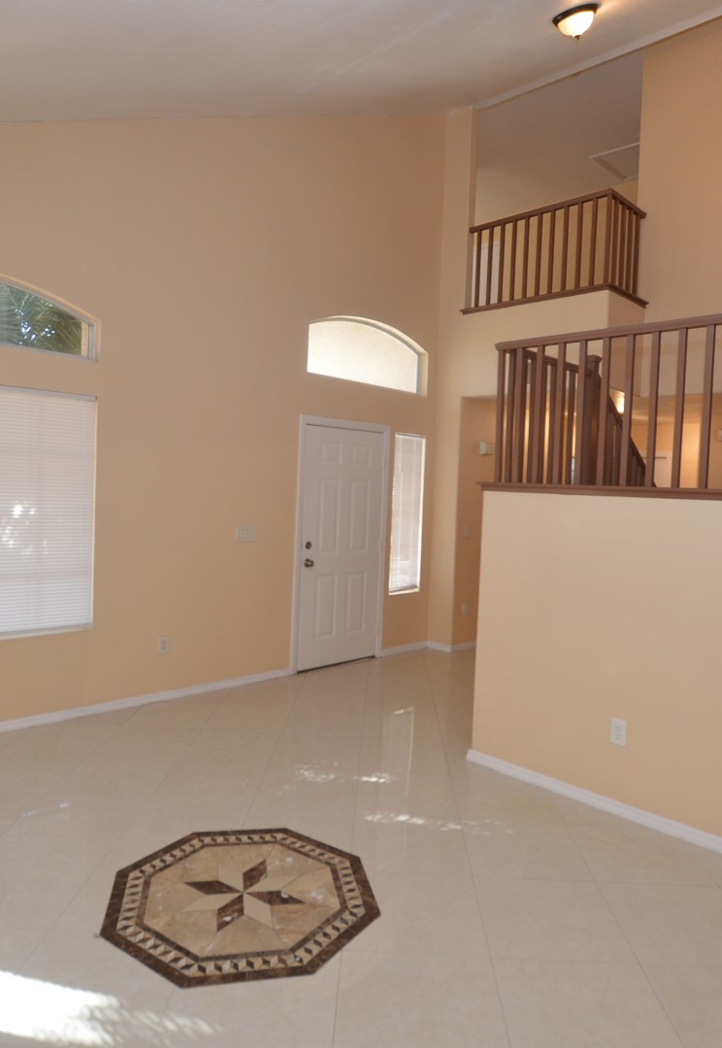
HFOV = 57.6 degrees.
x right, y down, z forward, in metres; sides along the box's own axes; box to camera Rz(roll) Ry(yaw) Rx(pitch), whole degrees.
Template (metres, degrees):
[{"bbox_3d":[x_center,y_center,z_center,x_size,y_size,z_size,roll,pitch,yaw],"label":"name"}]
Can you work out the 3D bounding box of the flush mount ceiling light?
[{"bbox_3d":[1.450,-3.329,4.394,0.305,0.140,0.305,-29,23,-38],"label":"flush mount ceiling light"}]

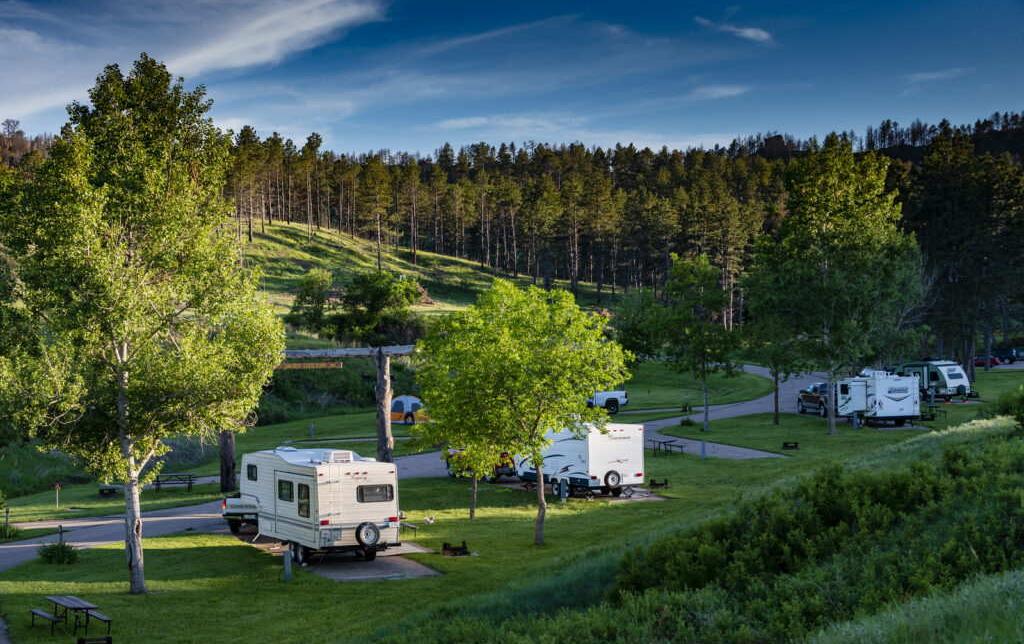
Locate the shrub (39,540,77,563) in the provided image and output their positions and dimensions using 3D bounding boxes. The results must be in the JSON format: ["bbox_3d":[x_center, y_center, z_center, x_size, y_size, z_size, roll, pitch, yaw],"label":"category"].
[{"bbox_3d":[-14.430,7.340,63.500,1.270,0.770,1.200,-1,-1,0],"label":"shrub"}]

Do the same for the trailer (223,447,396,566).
[{"bbox_3d":[-6.090,5.581,62.230,2.500,3.250,8.600,-1,-1,-23],"label":"trailer"}]

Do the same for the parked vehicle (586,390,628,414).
[{"bbox_3d":[4.200,4.780,124.700,5.900,1.920,2.030,-1,-1,-22],"label":"parked vehicle"}]

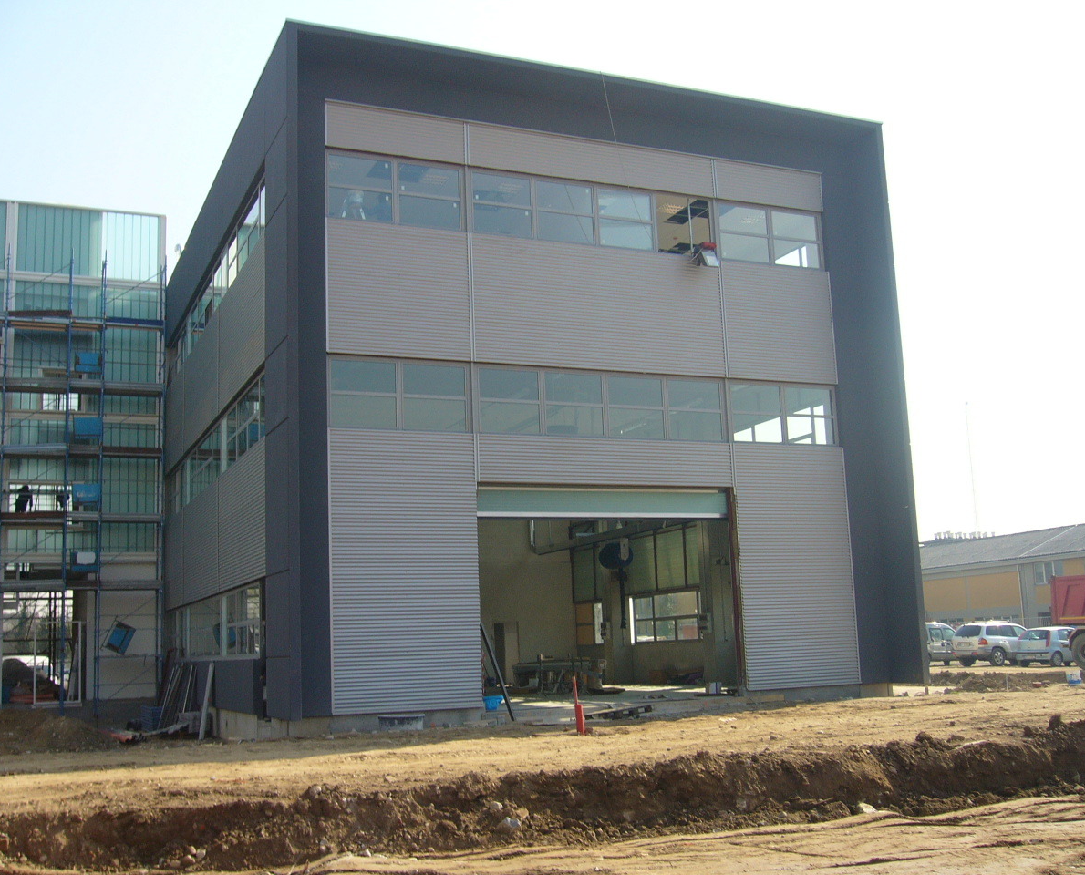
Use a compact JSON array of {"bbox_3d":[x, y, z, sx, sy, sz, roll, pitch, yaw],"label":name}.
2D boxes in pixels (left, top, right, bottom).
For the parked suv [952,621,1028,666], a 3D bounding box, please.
[{"bbox_3d":[18.500,8.245,47.301,4.500,1.720,1.830,3,-11,-28],"label":"parked suv"}]

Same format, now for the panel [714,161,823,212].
[{"bbox_3d":[5.300,-5.893,27.751,3.033,0.975,0.100,2,-10,-24],"label":"panel"}]

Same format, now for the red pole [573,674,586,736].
[{"bbox_3d":[0.620,4.612,20.300,0.140,1.060,0.140,-6,-9,0],"label":"red pole"}]

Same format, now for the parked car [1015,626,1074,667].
[{"bbox_3d":[19.980,8.020,45.379,3.820,1.480,1.660,3,-11,-30],"label":"parked car"}]

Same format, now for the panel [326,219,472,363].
[{"bbox_3d":[-2.808,-2.905,23.398,2.899,2.720,0.100,2,-10,-24],"label":"panel"}]

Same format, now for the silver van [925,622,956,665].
[{"bbox_3d":[15.828,8.367,47.587,4.150,1.800,1.720,2,-10,-24],"label":"silver van"}]

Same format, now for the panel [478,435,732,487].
[{"bbox_3d":[1.418,0.523,24.803,6.051,0.993,0.100,2,-10,-24],"label":"panel"}]

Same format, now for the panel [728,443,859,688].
[{"bbox_3d":[5.645,2.793,26.165,2.946,5.297,0.100,2,-10,-24],"label":"panel"}]

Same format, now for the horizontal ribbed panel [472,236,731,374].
[{"bbox_3d":[1.302,-2.757,25.231,5.986,2.720,0.100,2,-10,-24],"label":"horizontal ribbed panel"}]

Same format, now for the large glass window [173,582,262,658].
[{"bbox_3d":[-8.337,4.800,29.569,0.100,1.500,13.500,2,-10,-24],"label":"large glass window"}]

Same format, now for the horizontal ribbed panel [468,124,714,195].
[{"bbox_3d":[1.157,-6.037,25.895,6.051,0.975,0.100,2,-10,-24],"label":"horizontal ribbed panel"}]

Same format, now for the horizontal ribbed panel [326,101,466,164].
[{"bbox_3d":[-2.936,-6.171,23.948,2.899,0.974,0.100,2,-10,-24],"label":"horizontal ribbed panel"}]

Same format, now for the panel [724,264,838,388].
[{"bbox_3d":[5.431,-2.614,27.206,3.033,2.739,0.100,2,-10,-24],"label":"panel"}]

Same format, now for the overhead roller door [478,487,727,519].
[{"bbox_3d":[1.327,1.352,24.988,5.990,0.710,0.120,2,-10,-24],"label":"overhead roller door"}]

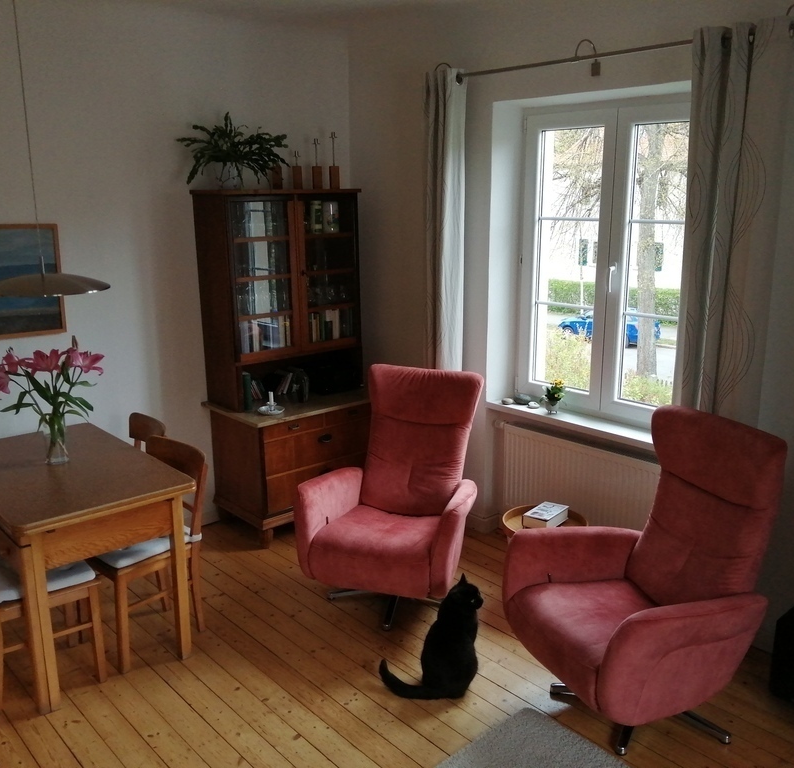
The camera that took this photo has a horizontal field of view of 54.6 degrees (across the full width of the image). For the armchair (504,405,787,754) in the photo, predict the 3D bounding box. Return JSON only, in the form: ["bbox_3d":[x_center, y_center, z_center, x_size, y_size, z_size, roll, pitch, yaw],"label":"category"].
[{"bbox_3d":[0.903,0.687,2.783,0.870,1.070,0.740,-7,16,-27],"label":"armchair"}]

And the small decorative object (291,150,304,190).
[{"bbox_3d":[-0.576,-1.234,4.457,0.047,0.218,0.047,-2,13,-7],"label":"small decorative object"}]

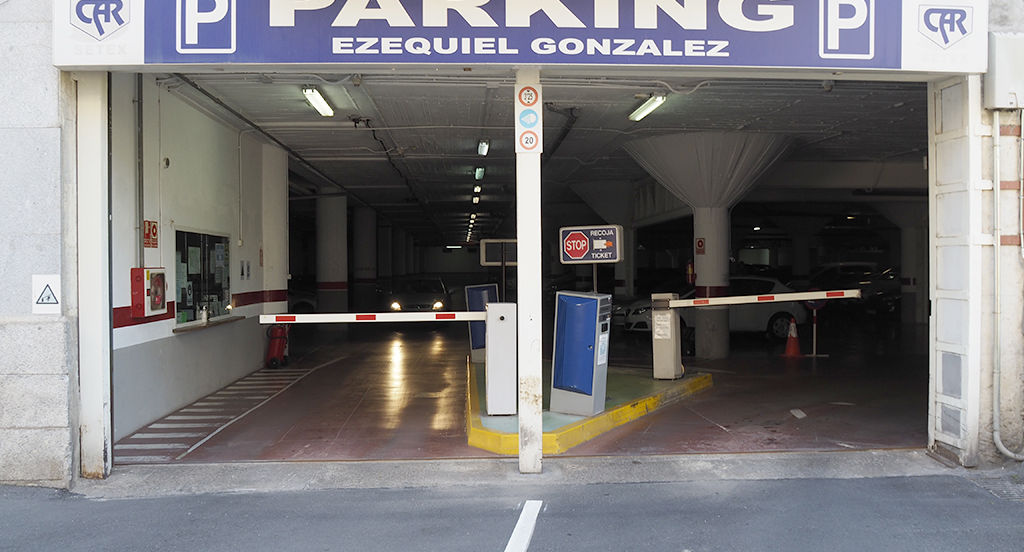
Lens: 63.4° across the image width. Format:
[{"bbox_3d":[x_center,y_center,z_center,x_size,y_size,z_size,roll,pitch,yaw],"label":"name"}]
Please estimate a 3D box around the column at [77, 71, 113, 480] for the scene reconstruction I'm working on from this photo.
[{"bbox_3d":[-3.290,-0.015,6.550,0.190,3.200,0.180,0,1,-3],"label":"column"}]

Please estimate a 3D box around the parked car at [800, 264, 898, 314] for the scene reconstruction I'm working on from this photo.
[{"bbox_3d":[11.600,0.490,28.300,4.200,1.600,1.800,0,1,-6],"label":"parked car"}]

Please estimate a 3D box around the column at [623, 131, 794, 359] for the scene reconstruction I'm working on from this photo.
[{"bbox_3d":[3.600,-0.457,15.100,3.100,3.850,3.100,0,1,-3],"label":"column"}]

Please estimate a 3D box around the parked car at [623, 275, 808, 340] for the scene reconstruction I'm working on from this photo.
[{"bbox_3d":[4.390,0.708,18.170,4.080,1.445,1.710,0,1,-10],"label":"parked car"}]

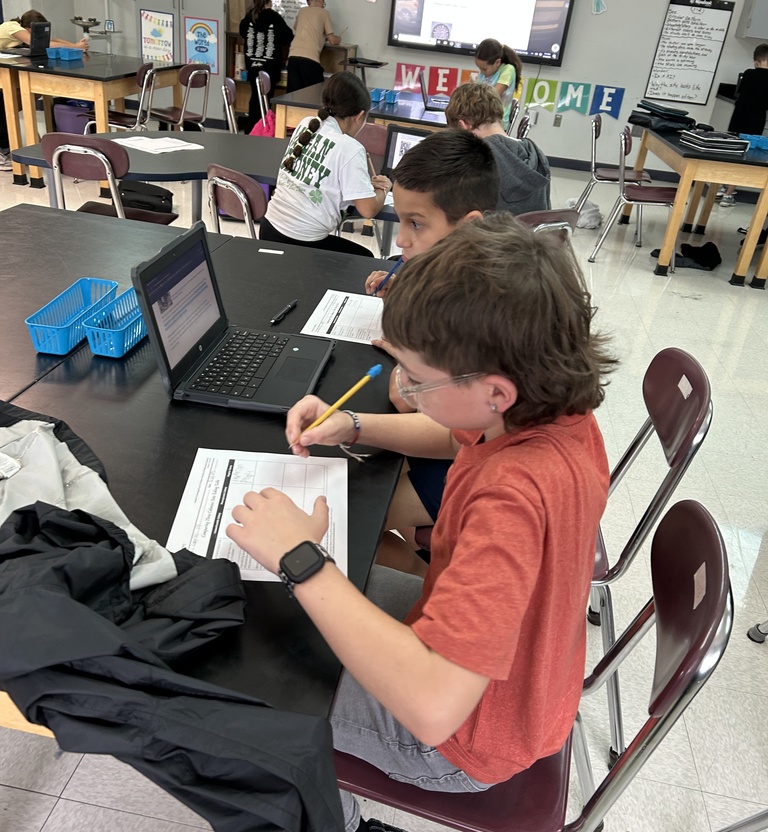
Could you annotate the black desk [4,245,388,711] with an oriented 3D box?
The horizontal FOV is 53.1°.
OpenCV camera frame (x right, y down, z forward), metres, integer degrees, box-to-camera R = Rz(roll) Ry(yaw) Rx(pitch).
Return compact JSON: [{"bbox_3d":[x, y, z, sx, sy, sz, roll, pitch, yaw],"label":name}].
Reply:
[{"bbox_3d":[-0.271,0.240,1.549,0.615,0.747,1.510,10,28,6],"label":"black desk"}]

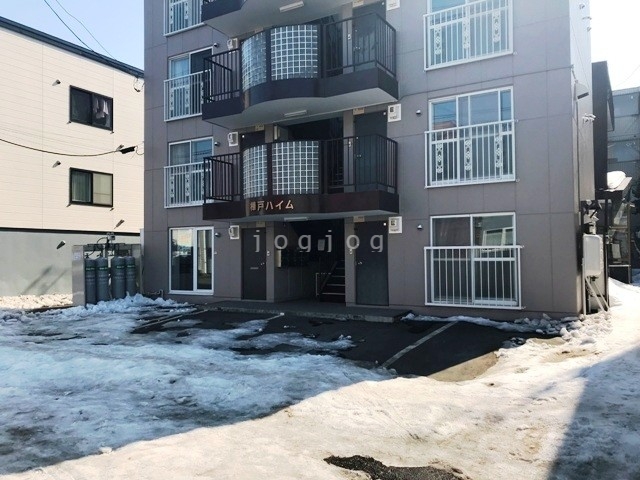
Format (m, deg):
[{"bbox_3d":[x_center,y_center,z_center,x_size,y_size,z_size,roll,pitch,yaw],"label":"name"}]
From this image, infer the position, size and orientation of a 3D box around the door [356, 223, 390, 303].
[{"bbox_3d":[1.216,0.549,12.125,0.844,1.931,0.078,-1,-2,30],"label":"door"}]

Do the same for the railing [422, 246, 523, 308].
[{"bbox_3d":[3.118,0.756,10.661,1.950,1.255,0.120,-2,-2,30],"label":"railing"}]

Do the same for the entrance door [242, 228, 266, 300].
[{"bbox_3d":[-1.752,0.648,13.837,0.794,1.909,0.078,-1,-2,30],"label":"entrance door"}]

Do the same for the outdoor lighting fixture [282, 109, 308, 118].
[{"bbox_3d":[-0.560,-3.050,12.603,0.650,0.080,0.120,-2,-2,30],"label":"outdoor lighting fixture"}]

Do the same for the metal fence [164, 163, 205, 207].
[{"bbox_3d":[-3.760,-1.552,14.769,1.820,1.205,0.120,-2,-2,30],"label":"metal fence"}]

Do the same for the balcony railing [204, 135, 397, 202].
[{"bbox_3d":[-0.755,-1.568,12.225,4.870,1.200,1.570,-2,-2,30],"label":"balcony railing"}]

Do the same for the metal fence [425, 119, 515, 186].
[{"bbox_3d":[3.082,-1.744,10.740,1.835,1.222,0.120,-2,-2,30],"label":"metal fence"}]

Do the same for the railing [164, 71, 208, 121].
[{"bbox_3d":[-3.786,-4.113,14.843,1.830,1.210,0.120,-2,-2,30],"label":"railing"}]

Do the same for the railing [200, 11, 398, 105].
[{"bbox_3d":[-0.759,-4.128,12.287,4.860,1.200,1.570,-2,-2,30],"label":"railing"}]

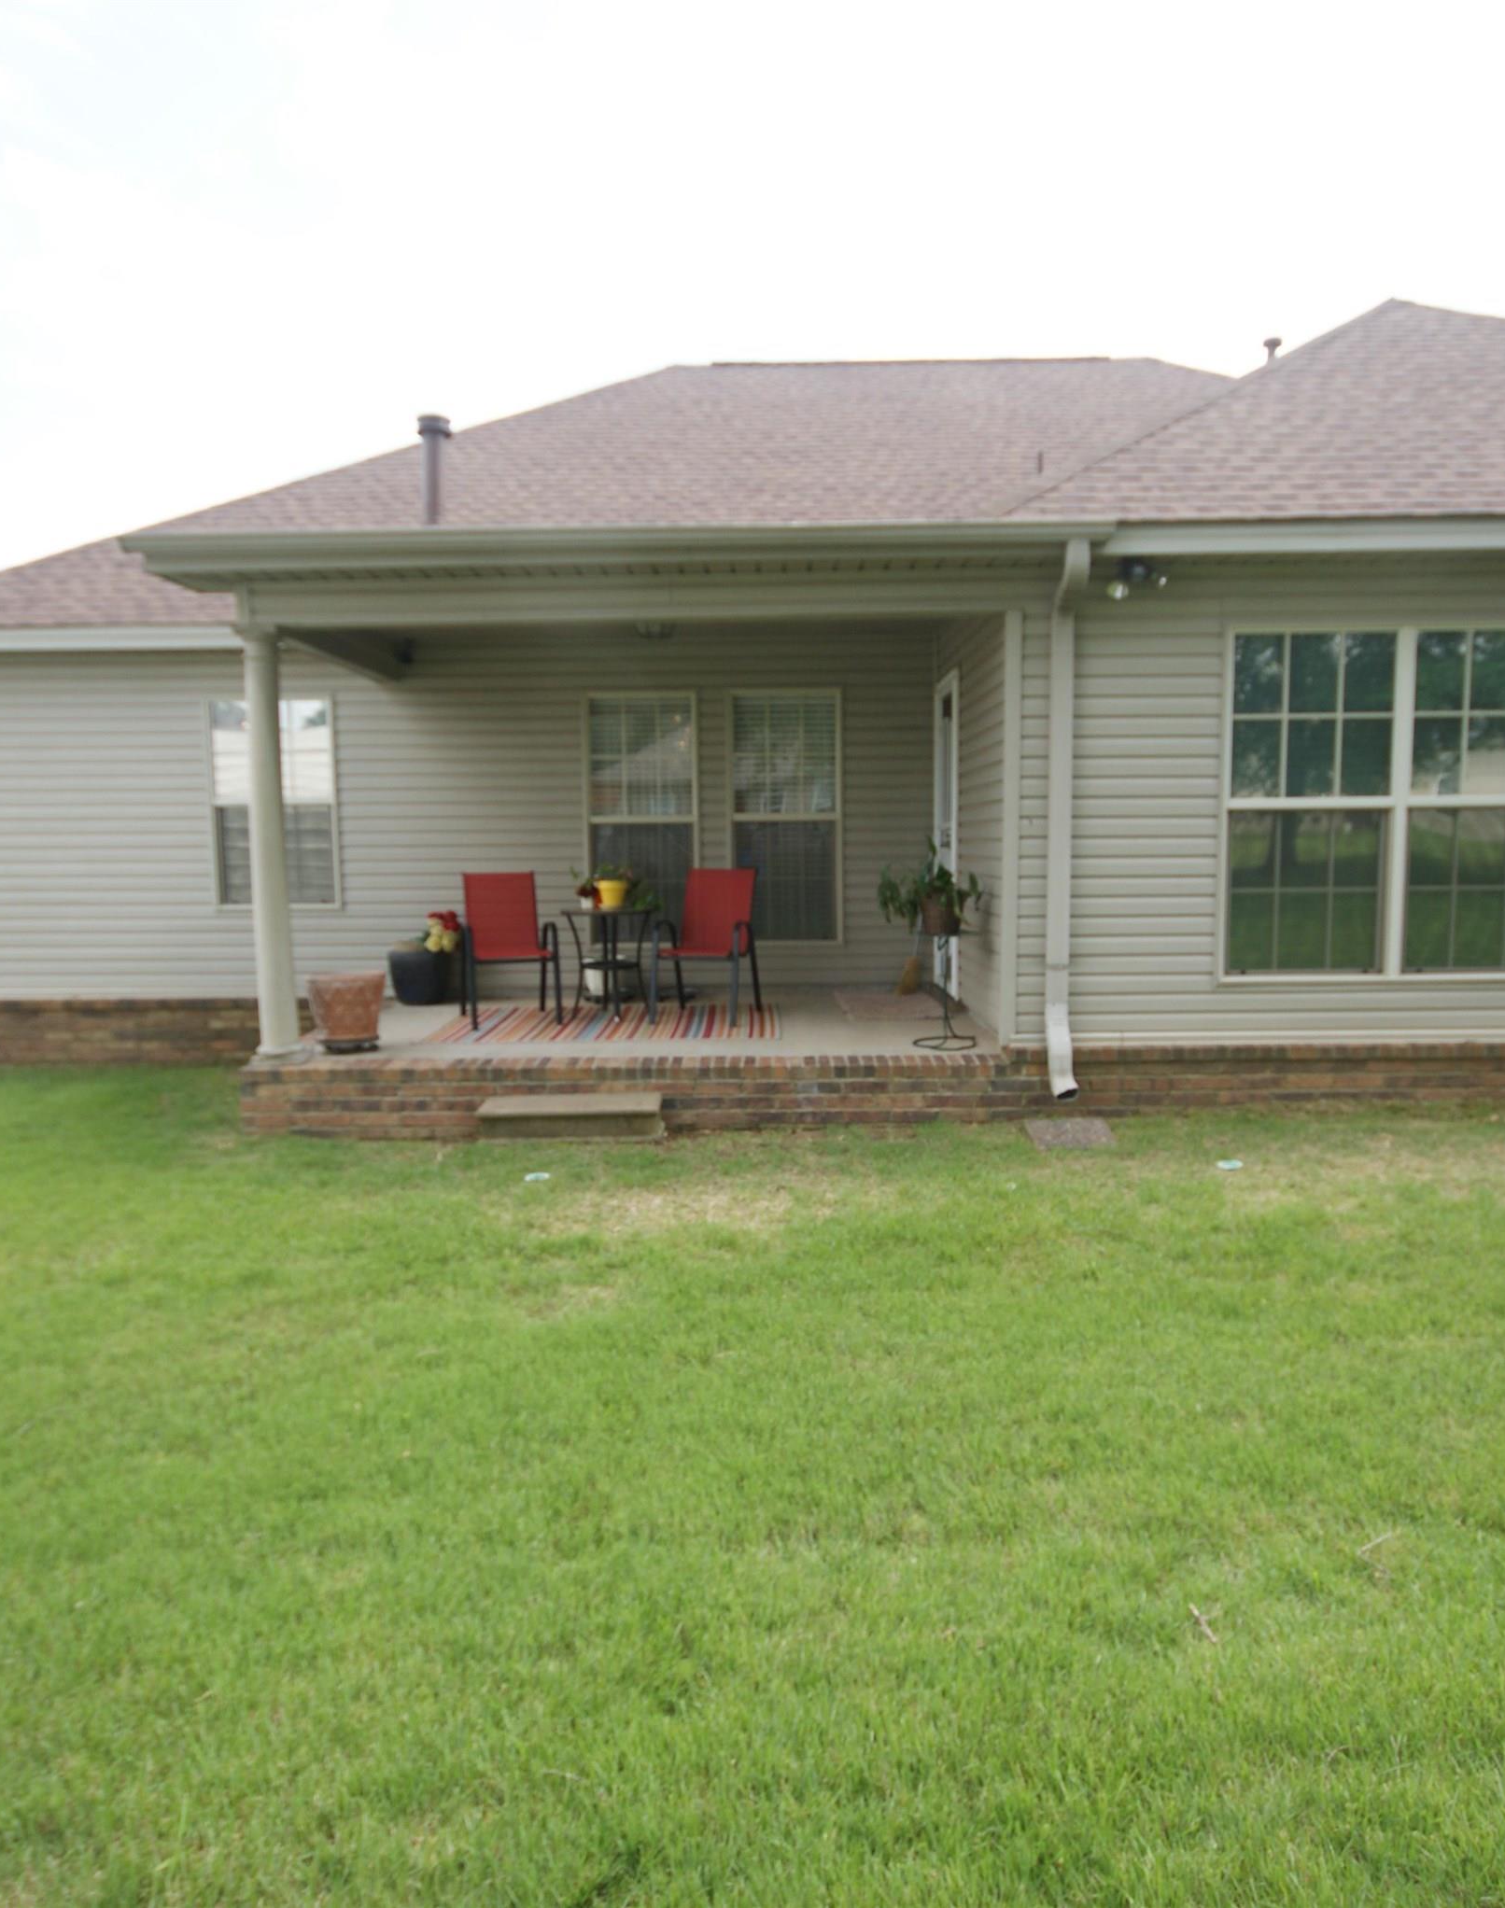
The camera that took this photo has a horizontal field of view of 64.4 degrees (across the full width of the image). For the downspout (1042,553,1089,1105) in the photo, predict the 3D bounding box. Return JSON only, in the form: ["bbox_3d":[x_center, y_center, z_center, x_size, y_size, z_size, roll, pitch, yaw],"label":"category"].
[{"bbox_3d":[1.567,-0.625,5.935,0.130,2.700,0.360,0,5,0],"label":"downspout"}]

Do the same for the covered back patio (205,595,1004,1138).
[{"bbox_3d":[-0.648,-0.542,7.287,3.990,2.660,2.710,0,5,0],"label":"covered back patio"}]

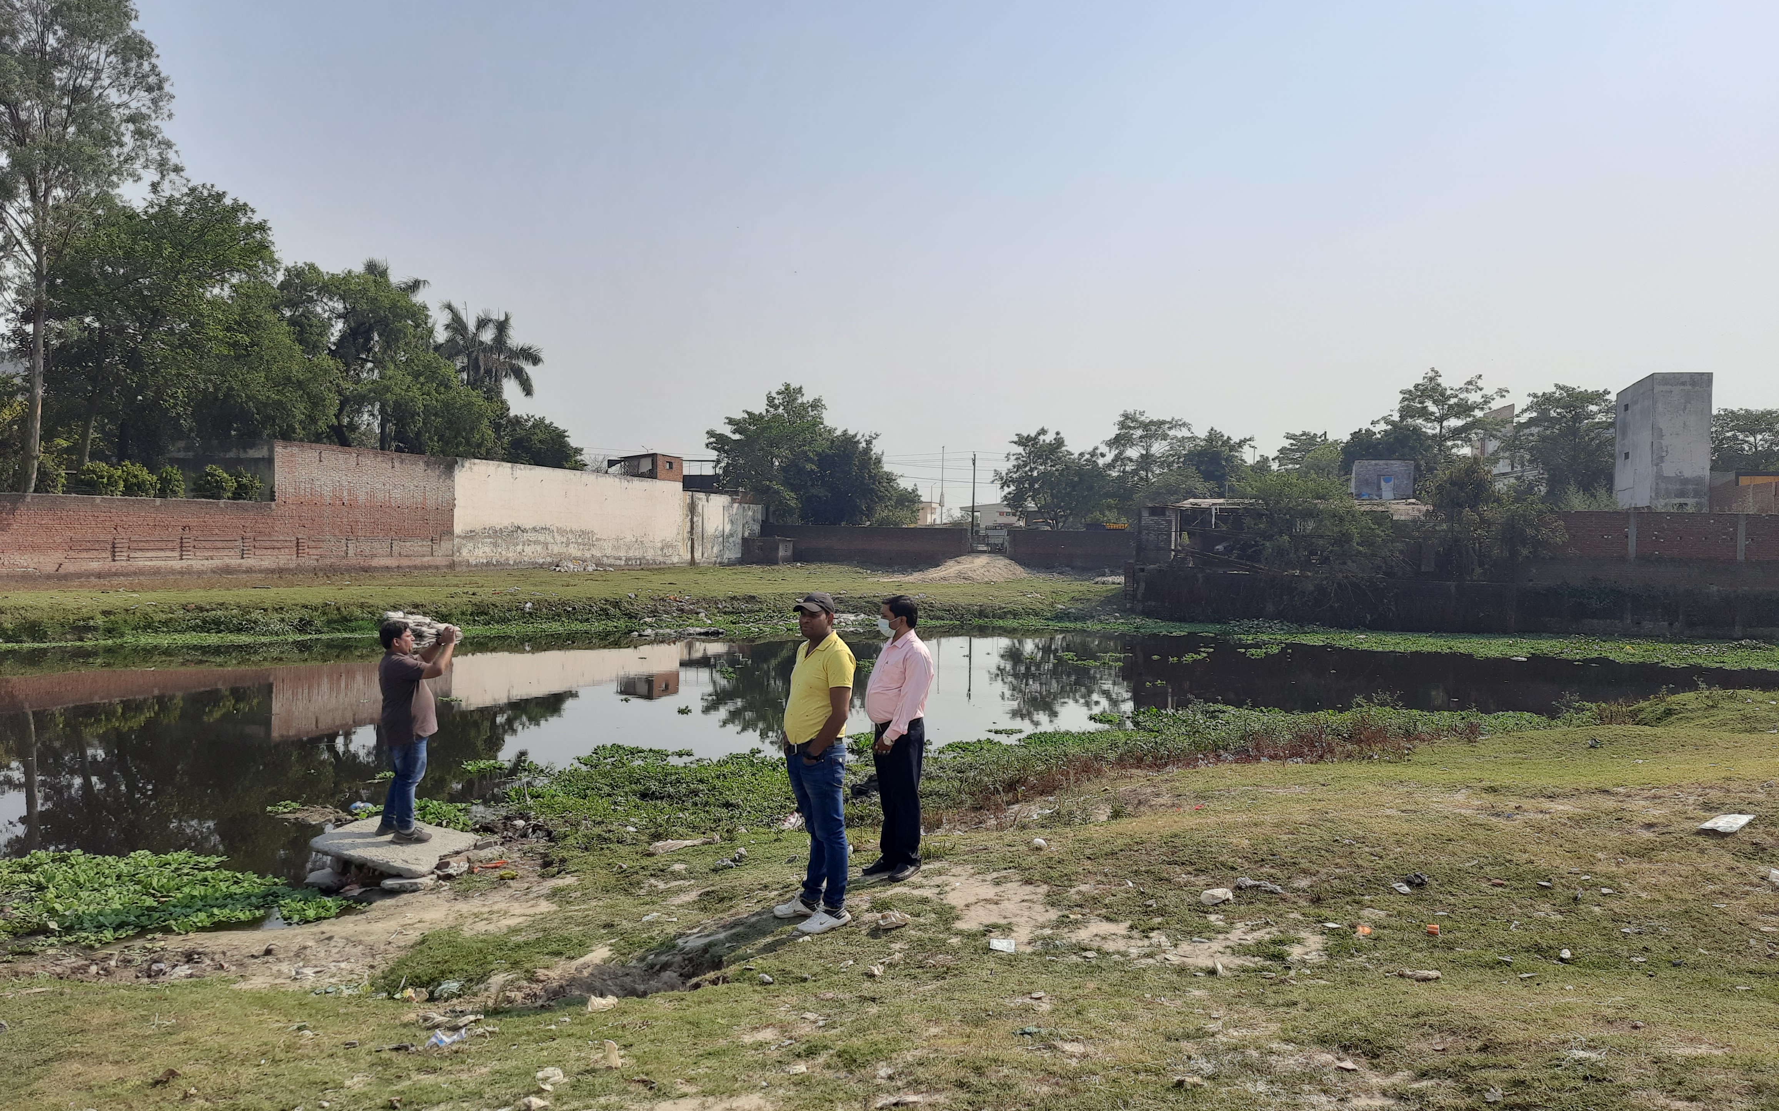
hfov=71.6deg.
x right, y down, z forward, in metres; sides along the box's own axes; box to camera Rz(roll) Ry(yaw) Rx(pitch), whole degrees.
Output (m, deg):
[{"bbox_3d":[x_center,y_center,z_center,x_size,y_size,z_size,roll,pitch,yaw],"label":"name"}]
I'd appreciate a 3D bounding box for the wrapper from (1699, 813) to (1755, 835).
[{"bbox_3d":[5.159,1.657,7.600,0.480,0.060,0.240,0,1,-45],"label":"wrapper"}]

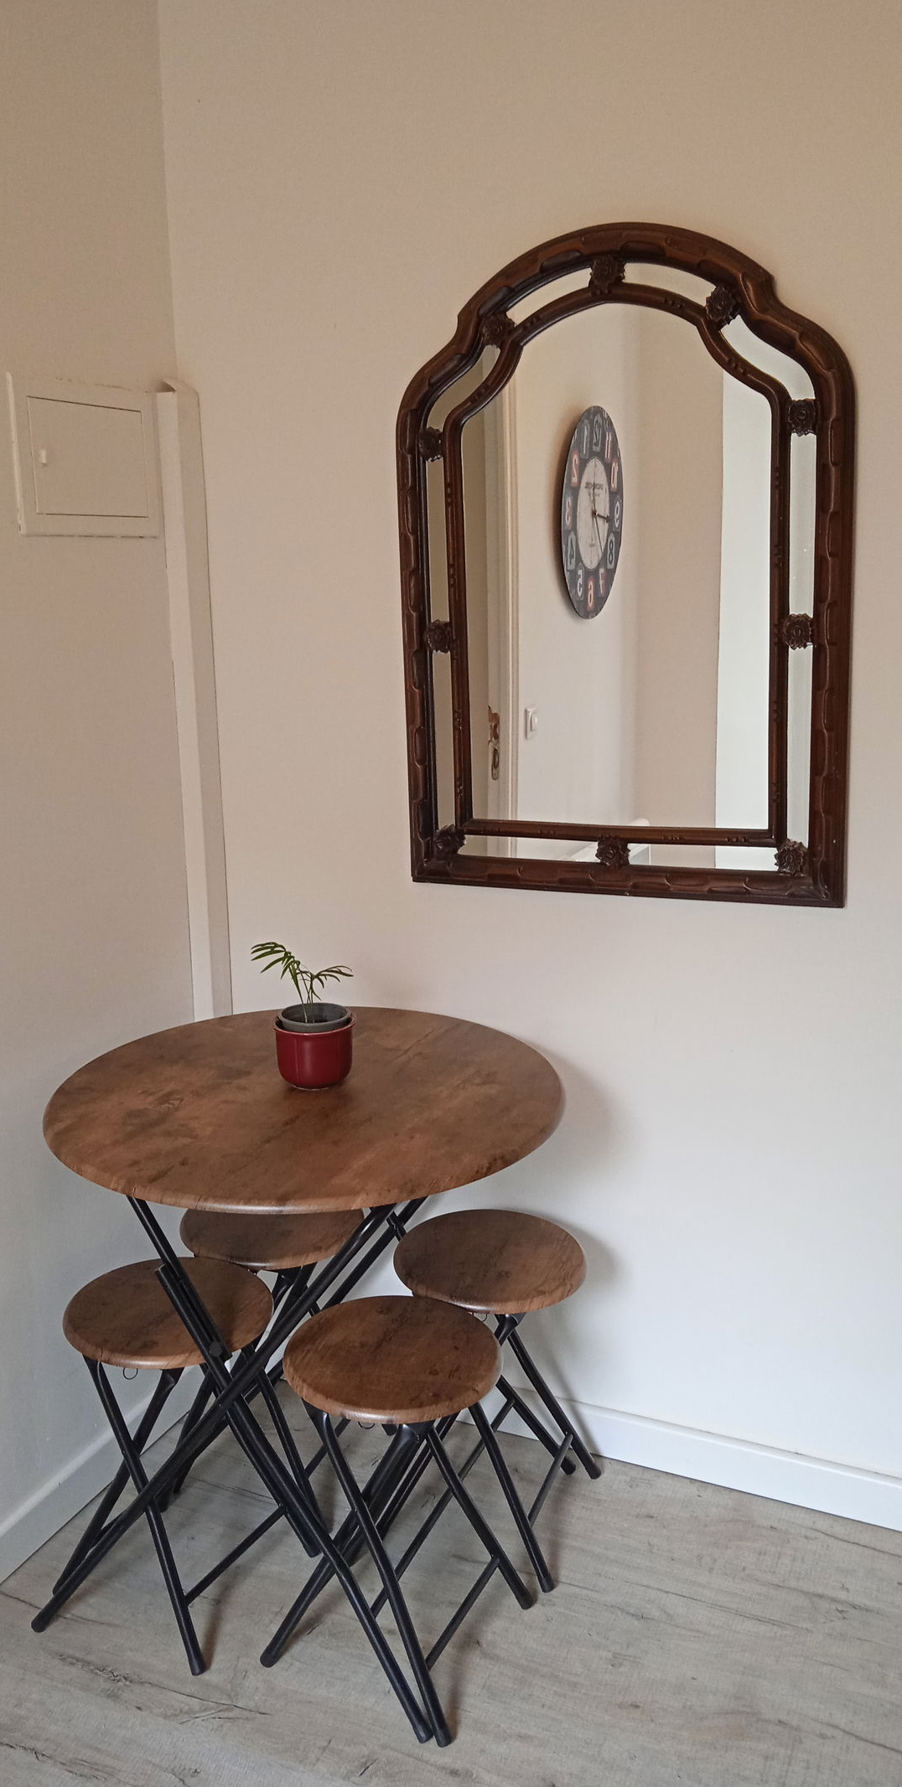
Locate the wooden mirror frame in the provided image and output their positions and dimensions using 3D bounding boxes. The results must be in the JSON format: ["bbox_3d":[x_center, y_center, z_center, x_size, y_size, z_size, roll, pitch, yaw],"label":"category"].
[{"bbox_3d":[0.238,-0.476,2.168,0.708,0.981,0.040,4,13,25],"label":"wooden mirror frame"}]

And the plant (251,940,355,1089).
[{"bbox_3d":[-0.213,0.172,2.109,0.149,0.212,0.135,-2,13,-6],"label":"plant"}]

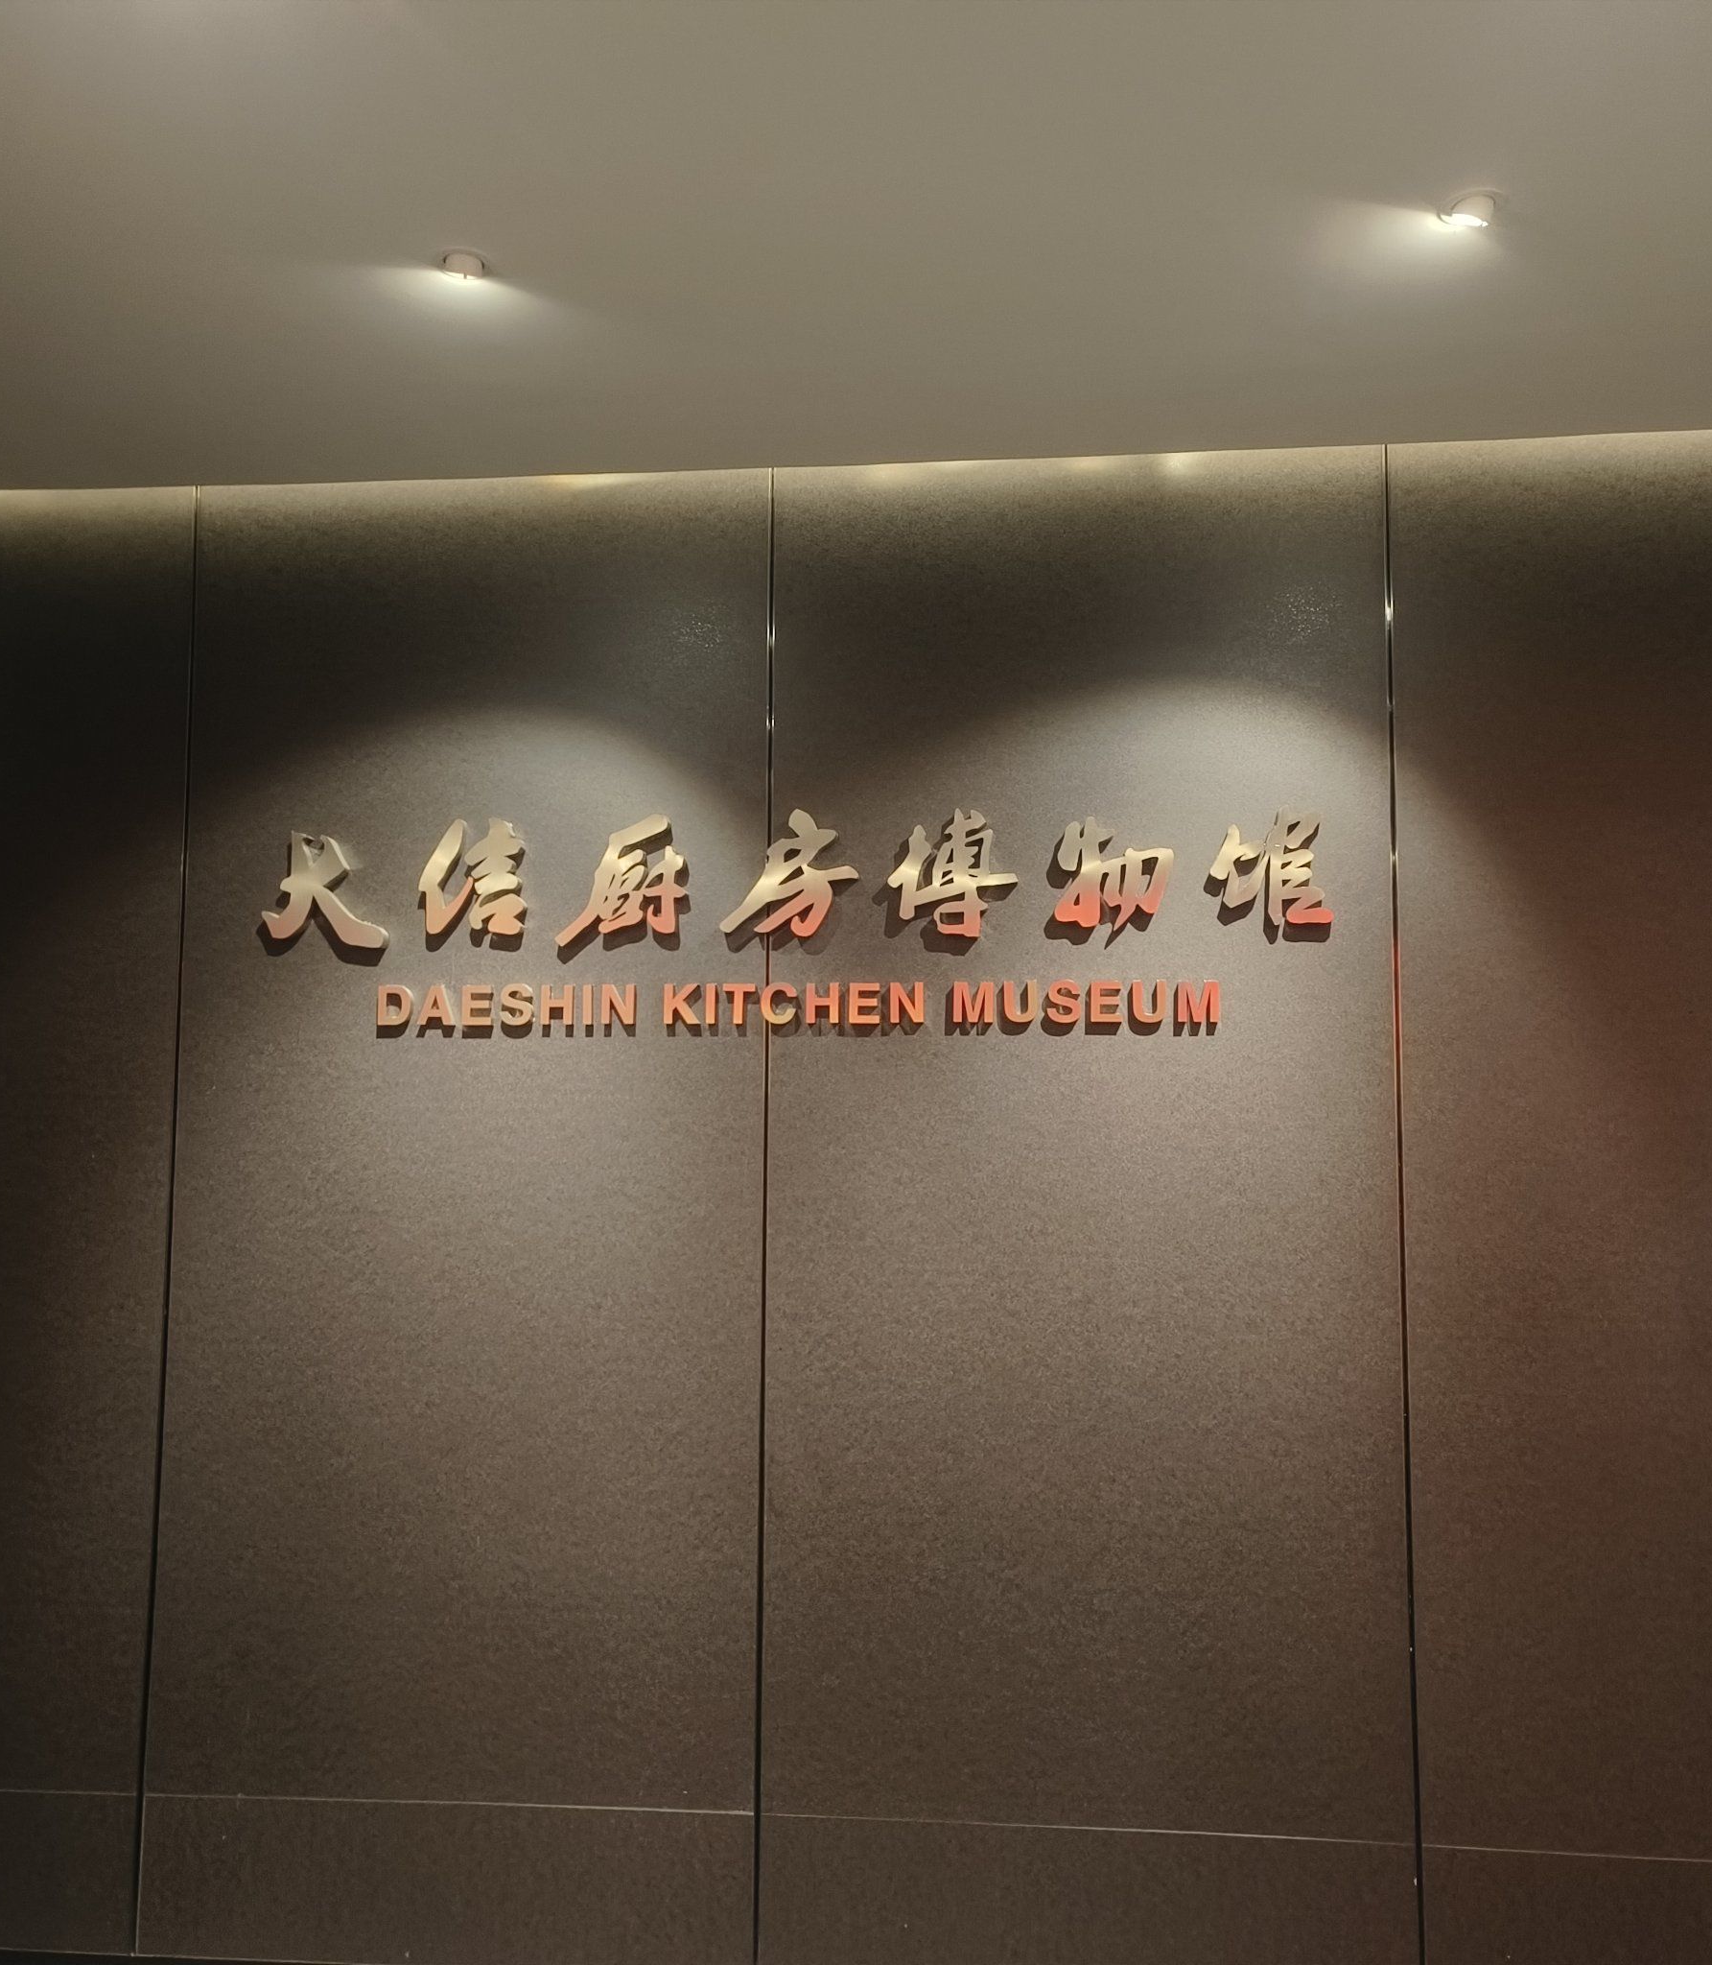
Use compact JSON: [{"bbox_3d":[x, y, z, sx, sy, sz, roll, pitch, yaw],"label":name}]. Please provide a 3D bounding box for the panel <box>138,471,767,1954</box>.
[{"bbox_3d":[-0.762,0.424,3.387,1.181,2.871,0.030,0,-5,6],"label":"panel"}]

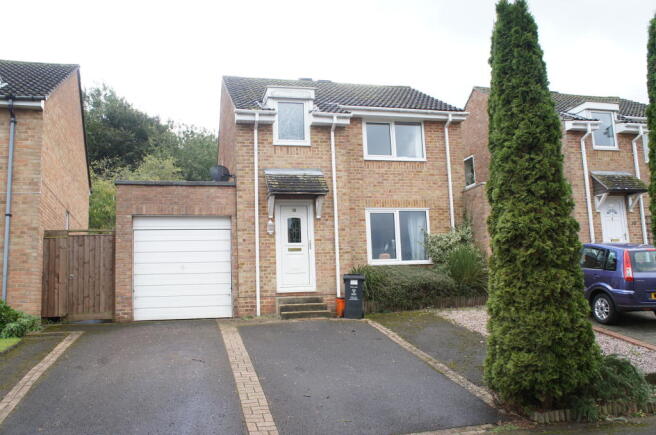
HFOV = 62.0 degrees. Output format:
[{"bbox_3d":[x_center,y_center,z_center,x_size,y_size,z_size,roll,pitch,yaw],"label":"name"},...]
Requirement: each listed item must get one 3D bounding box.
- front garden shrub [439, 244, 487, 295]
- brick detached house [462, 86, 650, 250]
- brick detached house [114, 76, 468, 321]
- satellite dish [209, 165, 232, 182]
[{"bbox_3d":[3.415,1.380,13.856,1.092,1.329,1.082,0,-8,-13],"label":"front garden shrub"},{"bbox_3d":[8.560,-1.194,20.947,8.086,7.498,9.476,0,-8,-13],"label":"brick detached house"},{"bbox_3d":[-1.249,-0.906,16.842,8.889,7.437,9.476,0,-8,-13],"label":"brick detached house"},{"bbox_3d":[-2.537,-1.013,12.858,0.500,0.460,0.360,1,-8,-18],"label":"satellite dish"}]

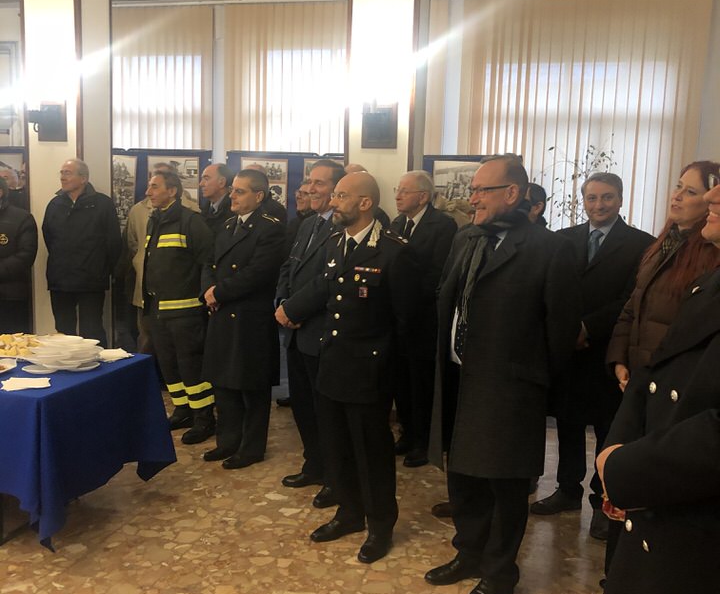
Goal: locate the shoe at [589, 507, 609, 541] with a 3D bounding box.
[{"bbox_3d":[1.231,1.106,3.884,0.105,0.110,0.300,5,8,22],"label":"shoe"}]

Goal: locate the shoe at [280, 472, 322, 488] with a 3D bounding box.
[{"bbox_3d":[-0.292,0.991,4.348,0.290,0.110,0.105,-1,9,-20],"label":"shoe"}]

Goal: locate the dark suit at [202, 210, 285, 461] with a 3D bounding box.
[{"bbox_3d":[-0.723,0.226,4.659,0.350,1.500,0.520,-4,10,-39],"label":"dark suit"}]

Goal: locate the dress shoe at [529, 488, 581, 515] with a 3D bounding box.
[{"bbox_3d":[1.053,1.070,4.122,0.295,0.110,0.105,-1,8,-18],"label":"dress shoe"}]

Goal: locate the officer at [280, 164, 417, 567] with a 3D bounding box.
[{"bbox_3d":[0.011,0.303,3.536,0.420,1.725,0.560,-6,11,-41],"label":"officer"}]

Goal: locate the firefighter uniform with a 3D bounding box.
[{"bbox_3d":[-1.141,0.057,5.042,0.370,1.750,0.540,-4,10,-39],"label":"firefighter uniform"}]

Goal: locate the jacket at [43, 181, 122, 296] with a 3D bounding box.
[{"bbox_3d":[-2.012,-0.420,5.650,0.580,0.800,0.340,3,8,9],"label":"jacket"}]

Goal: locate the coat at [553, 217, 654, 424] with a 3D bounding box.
[{"bbox_3d":[1.186,0.120,3.892,0.540,1.040,0.340,8,10,40],"label":"coat"}]

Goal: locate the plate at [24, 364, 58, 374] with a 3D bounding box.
[{"bbox_3d":[-1.482,0.338,3.670,0.210,0.020,0.210,2,7,0],"label":"plate"}]

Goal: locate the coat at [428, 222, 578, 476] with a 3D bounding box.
[{"bbox_3d":[0.587,0.217,3.153,0.450,1.070,0.570,-3,10,-30],"label":"coat"}]

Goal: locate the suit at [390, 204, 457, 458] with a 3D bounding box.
[{"bbox_3d":[0.376,0.201,4.745,0.340,1.500,0.520,-6,11,-43],"label":"suit"}]

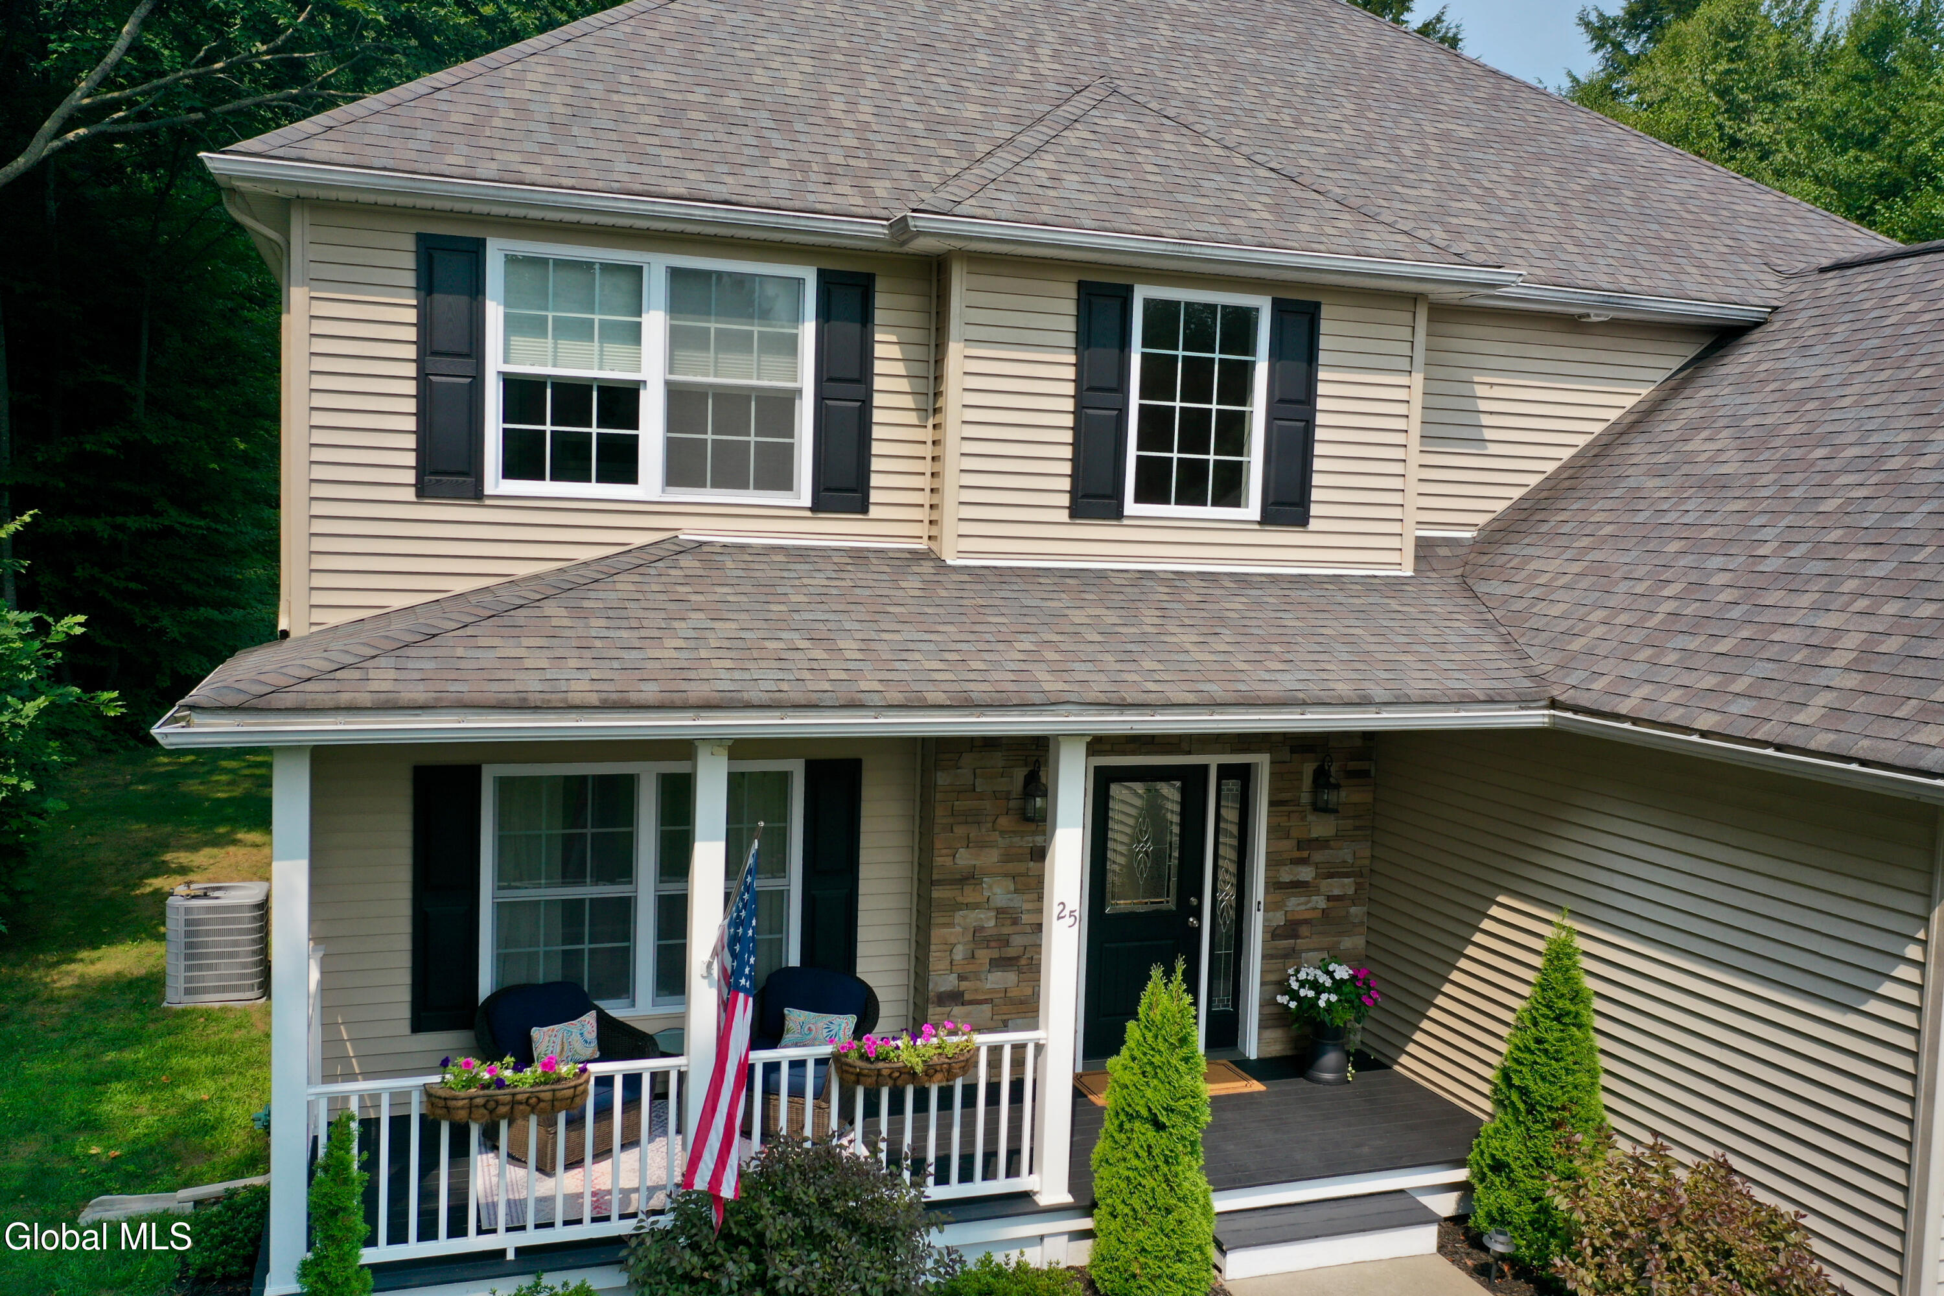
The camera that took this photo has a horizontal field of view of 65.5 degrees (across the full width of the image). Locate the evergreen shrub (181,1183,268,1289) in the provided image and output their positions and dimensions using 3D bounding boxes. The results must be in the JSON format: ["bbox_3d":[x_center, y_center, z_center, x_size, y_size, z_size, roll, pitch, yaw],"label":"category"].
[{"bbox_3d":[-3.918,3.009,7.964,0.530,0.430,0.600,0,4,-19],"label":"evergreen shrub"}]

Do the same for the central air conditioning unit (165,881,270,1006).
[{"bbox_3d":[-6.318,2.469,12.739,0.730,0.820,0.720,0,4,-19],"label":"central air conditioning unit"}]

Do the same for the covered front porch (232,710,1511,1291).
[{"bbox_3d":[-0.199,1.795,8.729,7.050,2.910,2.480,0,4,-19],"label":"covered front porch"}]

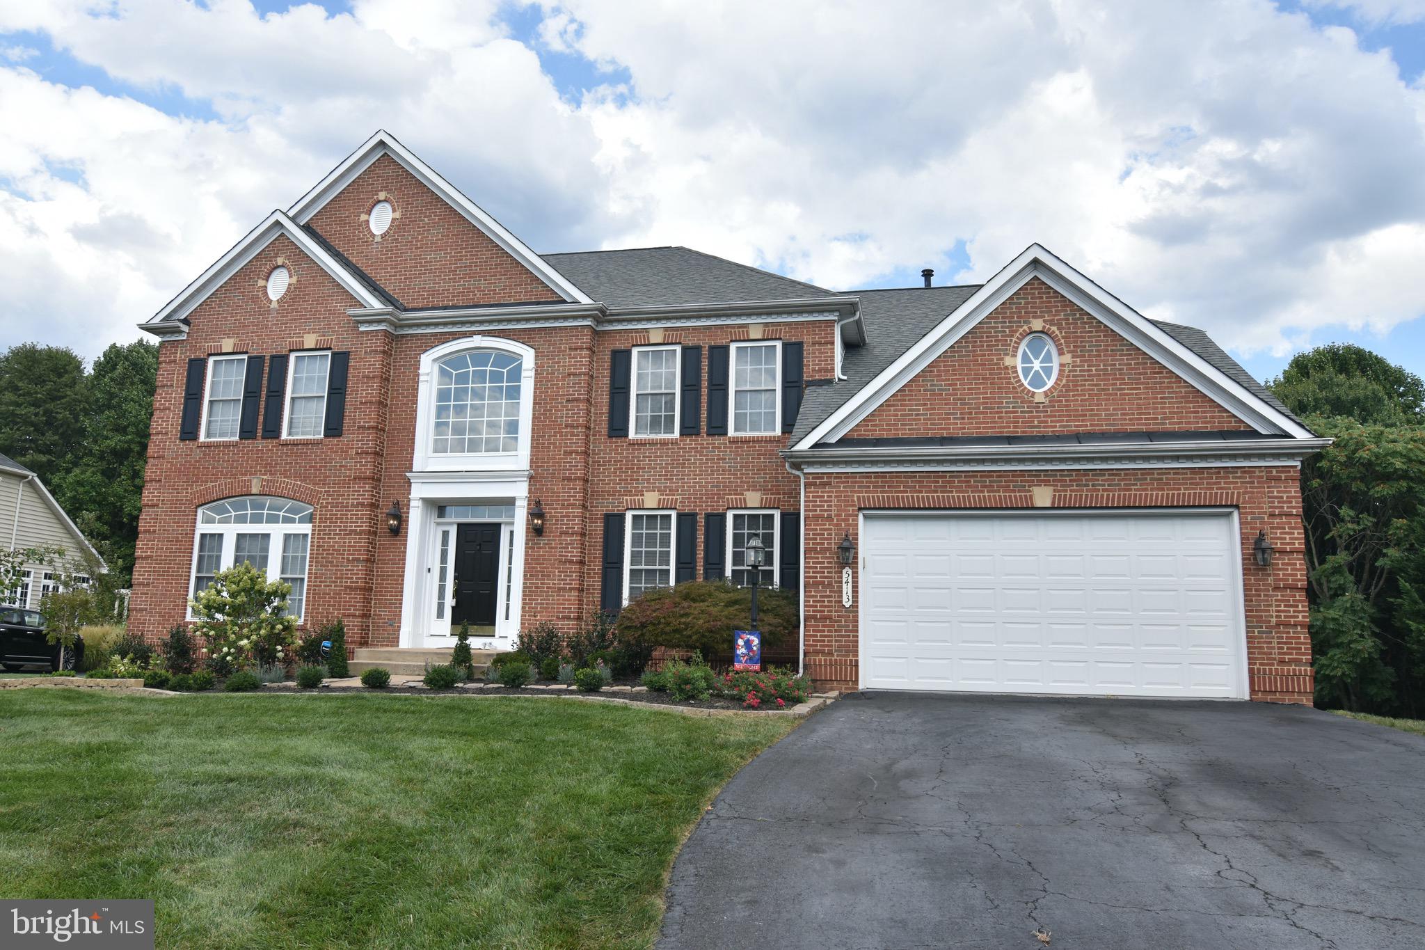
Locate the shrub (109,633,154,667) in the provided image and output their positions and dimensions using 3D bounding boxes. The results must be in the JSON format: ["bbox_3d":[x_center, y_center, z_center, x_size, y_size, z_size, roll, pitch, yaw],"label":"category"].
[{"bbox_3d":[-10.105,3.078,16.539,0.676,0.618,0.608,-1,-10,11],"label":"shrub"}]

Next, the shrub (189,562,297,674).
[{"bbox_3d":[-7.833,2.401,15.998,1.582,1.854,1.424,-1,-10,11],"label":"shrub"}]

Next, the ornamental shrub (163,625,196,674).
[{"bbox_3d":[-8.918,2.923,15.915,0.480,0.815,0.480,-1,-10,11],"label":"ornamental shrub"}]

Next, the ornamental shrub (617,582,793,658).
[{"bbox_3d":[-0.118,2.351,14.676,2.735,1.426,2.350,-1,-9,10],"label":"ornamental shrub"}]

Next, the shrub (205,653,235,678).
[{"bbox_3d":[-7.699,2.985,14.845,0.432,0.392,0.432,-1,-9,10],"label":"shrub"}]

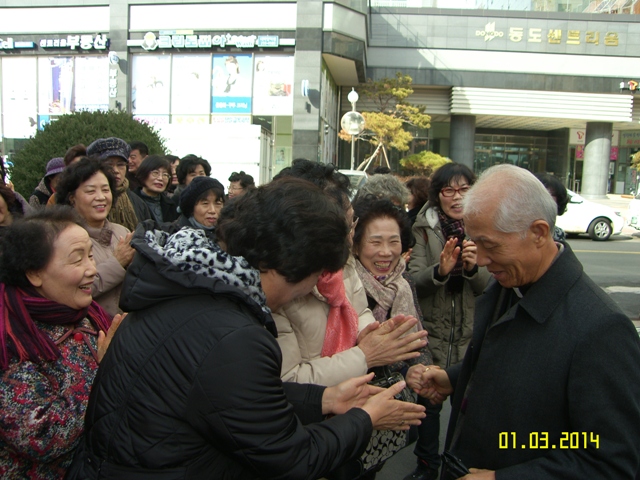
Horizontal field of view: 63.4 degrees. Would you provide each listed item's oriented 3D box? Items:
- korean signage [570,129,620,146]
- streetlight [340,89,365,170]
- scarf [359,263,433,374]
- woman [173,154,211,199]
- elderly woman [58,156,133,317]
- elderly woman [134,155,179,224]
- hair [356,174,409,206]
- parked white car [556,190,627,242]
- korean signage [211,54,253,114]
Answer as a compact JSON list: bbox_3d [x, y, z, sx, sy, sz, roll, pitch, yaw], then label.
[{"bbox_3d":[15.112,-5.643,28.500,2.650,0.900,0.150,2,5,0],"label":"korean signage"},{"bbox_3d":[1.052,-2.897,17.510,0.800,4.390,0.400,2,5,0],"label":"streetlight"},{"bbox_3d":[0.221,0.200,1.580,0.250,0.310,0.200,2,6,-3],"label":"scarf"},{"bbox_3d":[-0.949,0.178,3.776,0.500,1.580,0.360,-1,6,-30],"label":"woman"},{"bbox_3d":[-0.906,0.463,2.095,0.420,1.570,0.520,6,7,37],"label":"elderly woman"},{"bbox_3d":[-1.085,0.244,3.376,0.500,1.580,0.360,-2,7,-35],"label":"elderly woman"},{"bbox_3d":[0.270,-0.193,2.200,0.210,0.180,0.210,1,6,-12],"label":"hair"},{"bbox_3d":[6.111,-0.849,14.581,4.350,1.470,1.770,2,5,0],"label":"parked white car"},{"bbox_3d":[-3.382,-5.987,19.868,1.630,2.210,0.060,3,6,8],"label":"korean signage"}]

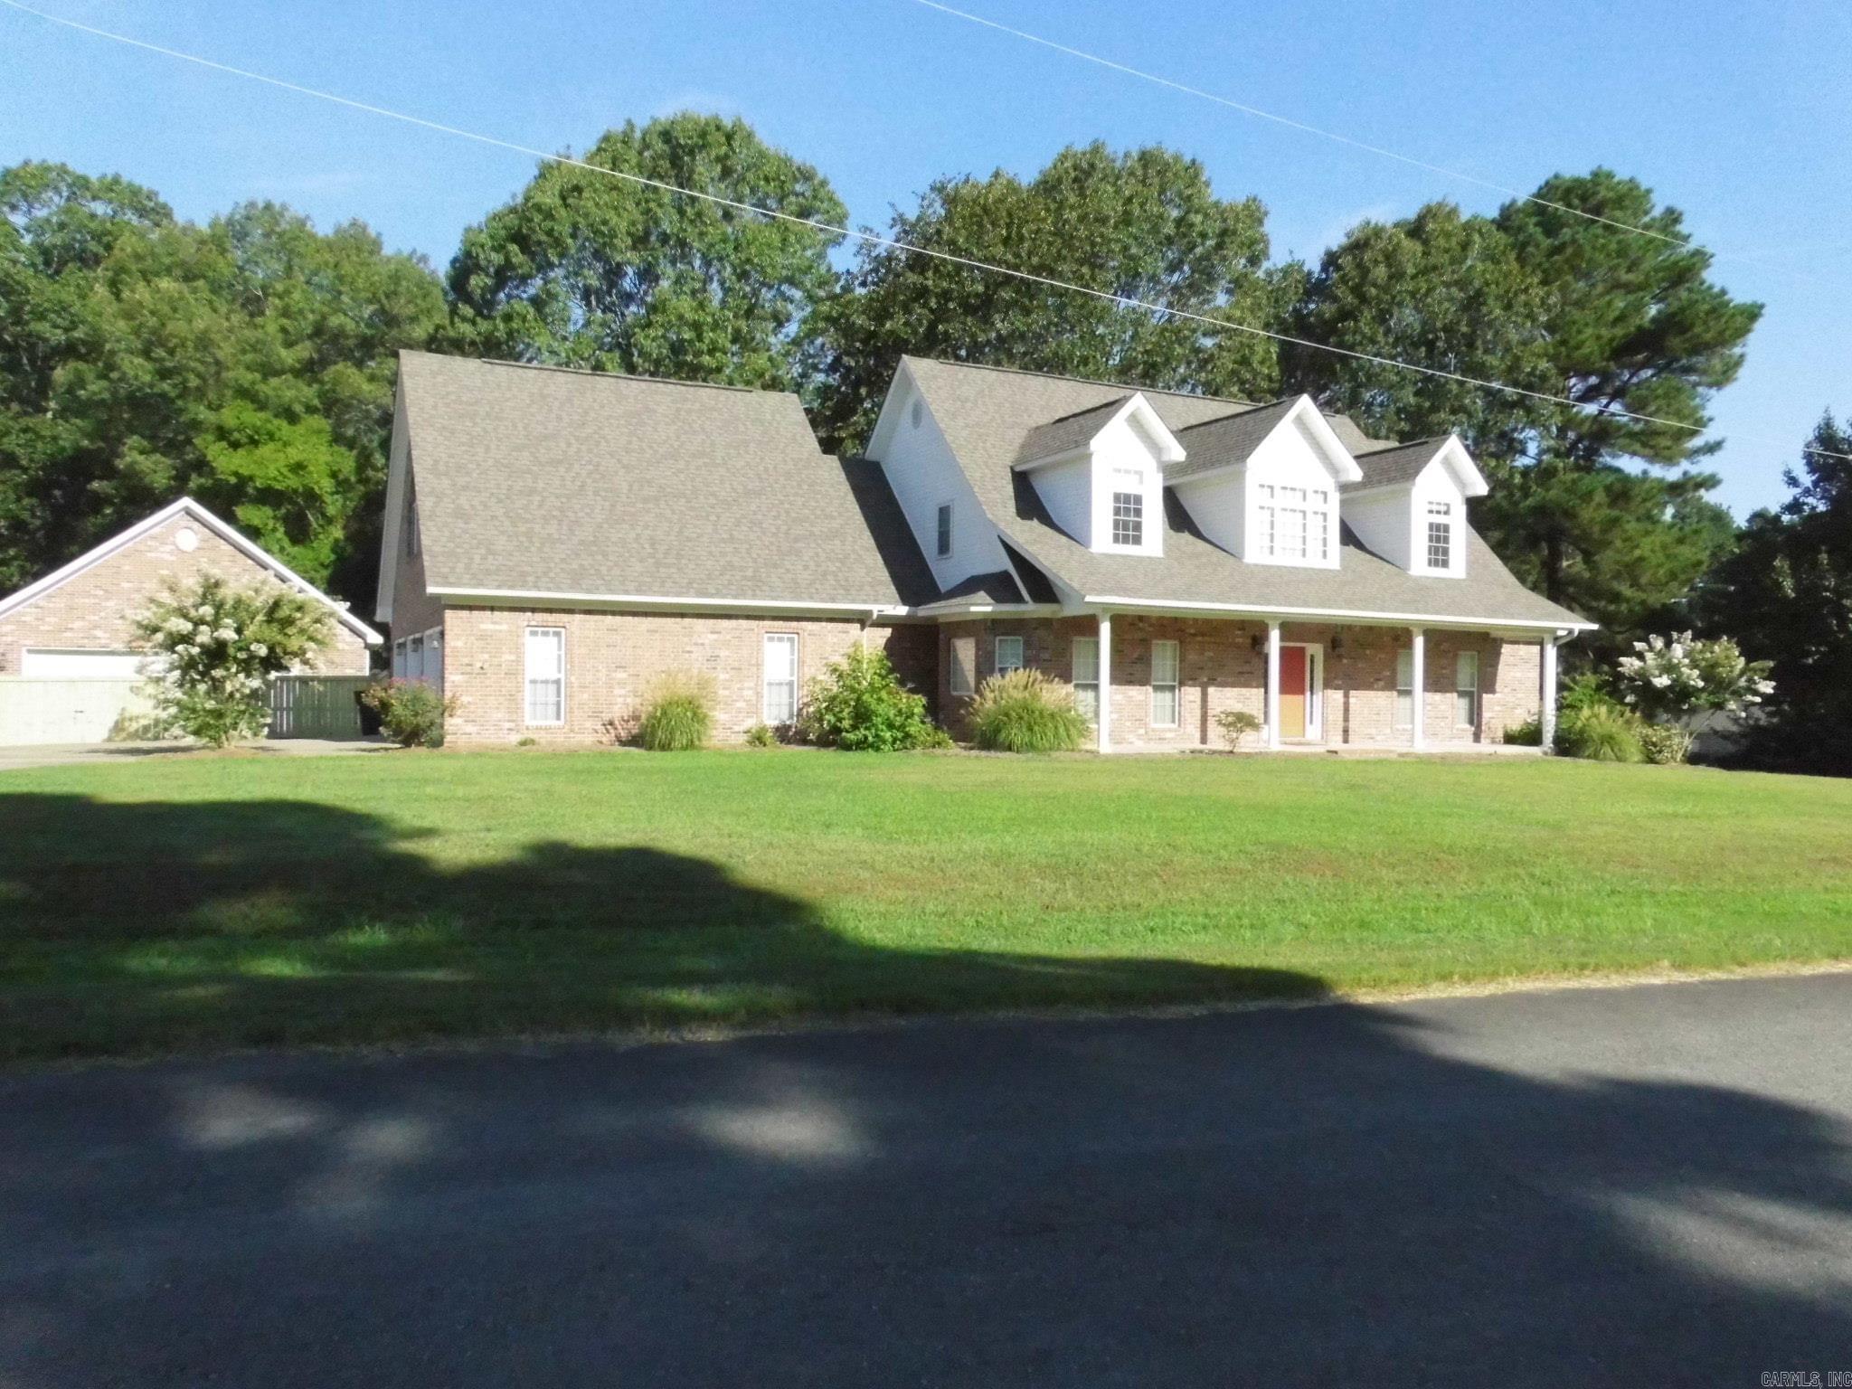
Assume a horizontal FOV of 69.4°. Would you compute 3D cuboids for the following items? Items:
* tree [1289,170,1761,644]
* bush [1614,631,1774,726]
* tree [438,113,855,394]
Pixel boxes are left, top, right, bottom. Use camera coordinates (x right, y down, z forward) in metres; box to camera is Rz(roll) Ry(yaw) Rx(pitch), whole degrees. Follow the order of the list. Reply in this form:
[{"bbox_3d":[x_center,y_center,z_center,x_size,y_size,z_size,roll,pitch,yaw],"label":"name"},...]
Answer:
[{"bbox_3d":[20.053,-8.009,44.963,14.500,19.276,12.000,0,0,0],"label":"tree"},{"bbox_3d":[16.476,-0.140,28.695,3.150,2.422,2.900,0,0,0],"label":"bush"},{"bbox_3d":[-10.161,-9.848,47.959,14.280,21.897,13.000,0,0,0],"label":"tree"}]

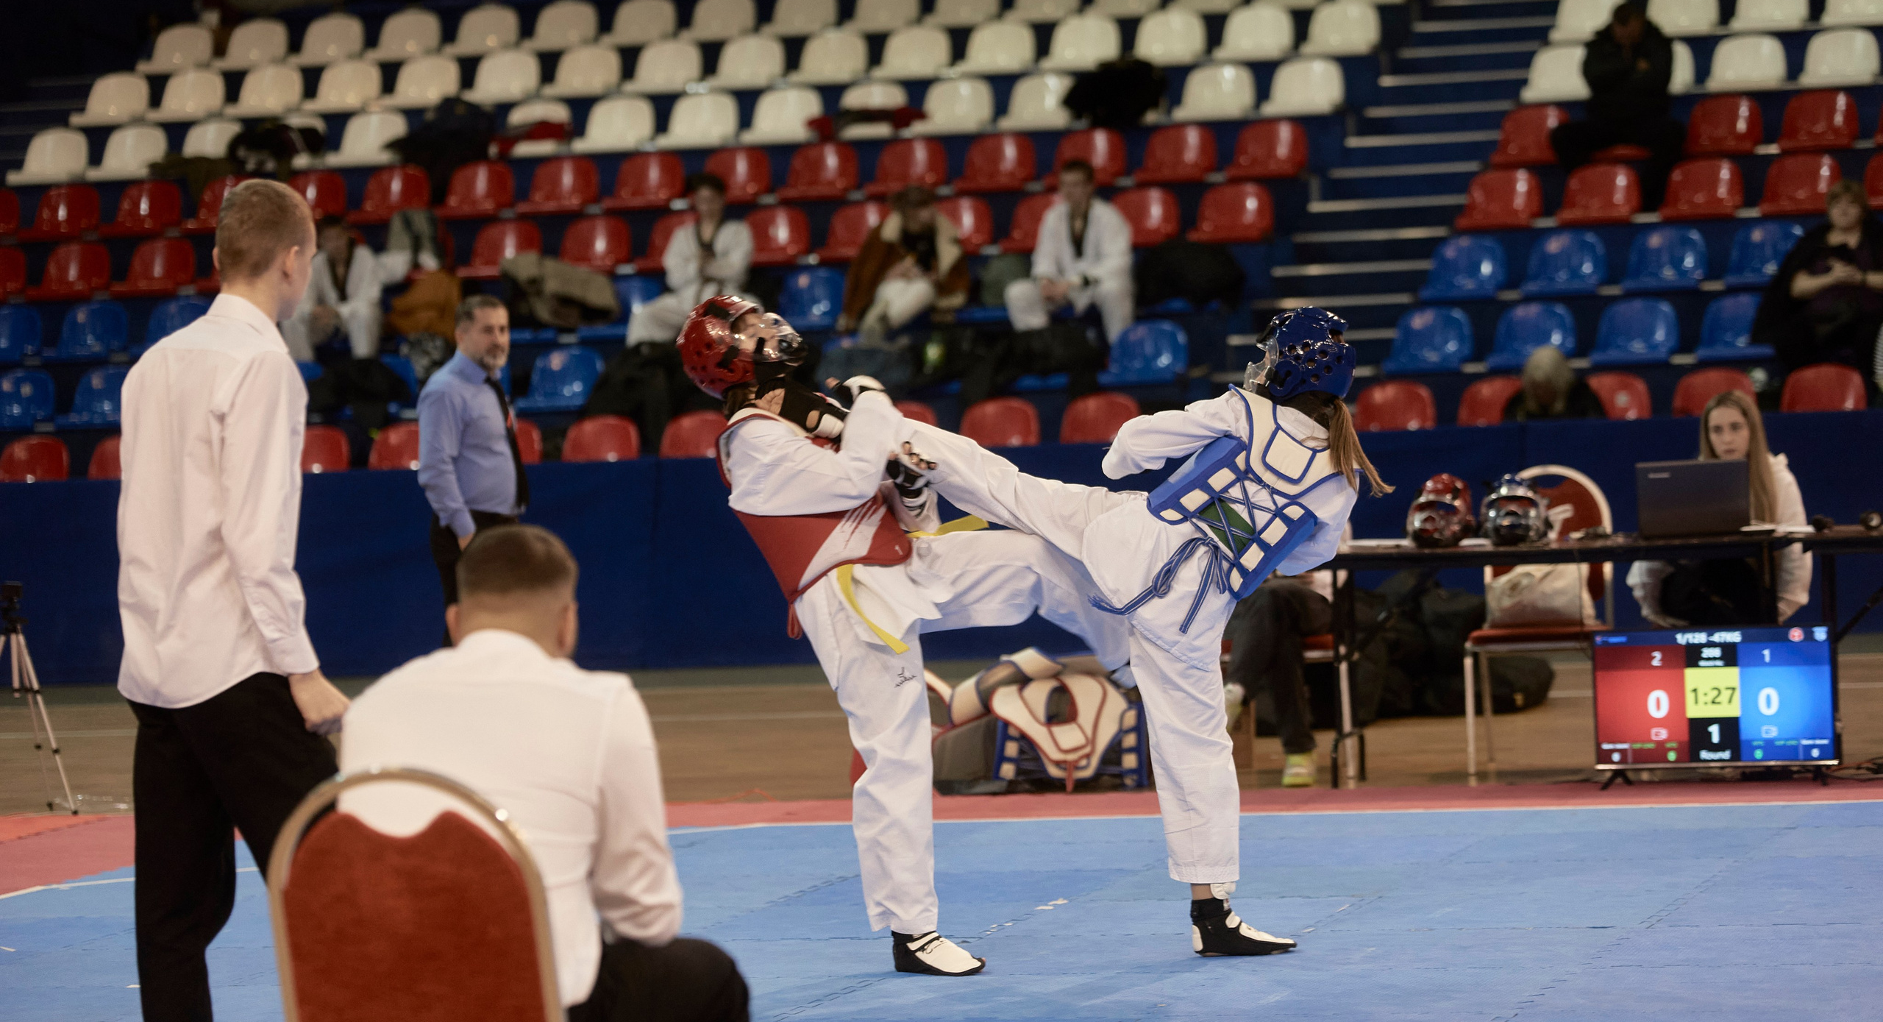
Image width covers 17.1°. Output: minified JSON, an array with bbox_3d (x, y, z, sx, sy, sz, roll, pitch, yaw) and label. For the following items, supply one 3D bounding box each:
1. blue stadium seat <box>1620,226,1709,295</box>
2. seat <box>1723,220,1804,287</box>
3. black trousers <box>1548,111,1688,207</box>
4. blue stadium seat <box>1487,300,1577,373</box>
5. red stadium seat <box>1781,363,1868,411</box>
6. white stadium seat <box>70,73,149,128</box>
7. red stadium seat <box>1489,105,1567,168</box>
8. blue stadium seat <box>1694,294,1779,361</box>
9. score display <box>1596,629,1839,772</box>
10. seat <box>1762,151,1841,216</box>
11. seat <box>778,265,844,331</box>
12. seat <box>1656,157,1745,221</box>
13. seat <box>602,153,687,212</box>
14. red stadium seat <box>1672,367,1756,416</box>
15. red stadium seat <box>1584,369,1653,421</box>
[{"bbox_3d":[3.623,-1.255,31.439,0.390,0.320,0.372,-2,2,16],"label":"blue stadium seat"},{"bbox_3d":[3.767,-1.176,28.727,0.400,0.295,0.380,-2,2,18],"label":"seat"},{"bbox_3d":[3.267,-1.648,30.271,0.620,0.540,0.600,-2,2,16],"label":"black trousers"},{"bbox_3d":[2.845,-0.843,30.187,0.410,0.330,0.400,-2,2,16],"label":"blue stadium seat"},{"bbox_3d":[3.759,-0.471,26.805,0.365,0.295,0.350,-2,2,16],"label":"red stadium seat"},{"bbox_3d":[-5.059,-2.491,38.138,0.390,0.320,0.372,-2,2,16],"label":"white stadium seat"},{"bbox_3d":[3.169,-2.006,33.674,0.390,0.320,0.372,-2,2,16],"label":"red stadium seat"},{"bbox_3d":[3.541,-0.815,27.849,0.400,0.295,0.380,-2,2,18],"label":"blue stadium seat"},{"bbox_3d":[2.286,0.548,18.507,0.720,0.415,0.070,-2,2,17],"label":"score display"},{"bbox_3d":[4.026,-1.517,29.457,0.365,0.295,0.350,-2,2,16],"label":"seat"},{"bbox_3d":[-0.744,-1.099,32.685,0.390,0.320,0.372,-2,2,16],"label":"seat"},{"bbox_3d":[3.925,-1.661,32.414,0.390,0.320,0.372,-2,2,16],"label":"seat"},{"bbox_3d":[-1.537,-1.696,32.391,0.400,0.295,0.380,-2,2,18],"label":"seat"},{"bbox_3d":[3.250,-0.451,26.512,0.390,0.290,0.380,-2,2,16],"label":"red stadium seat"},{"bbox_3d":[2.876,-0.457,27.115,0.400,0.295,0.380,-2,2,18],"label":"red stadium seat"}]

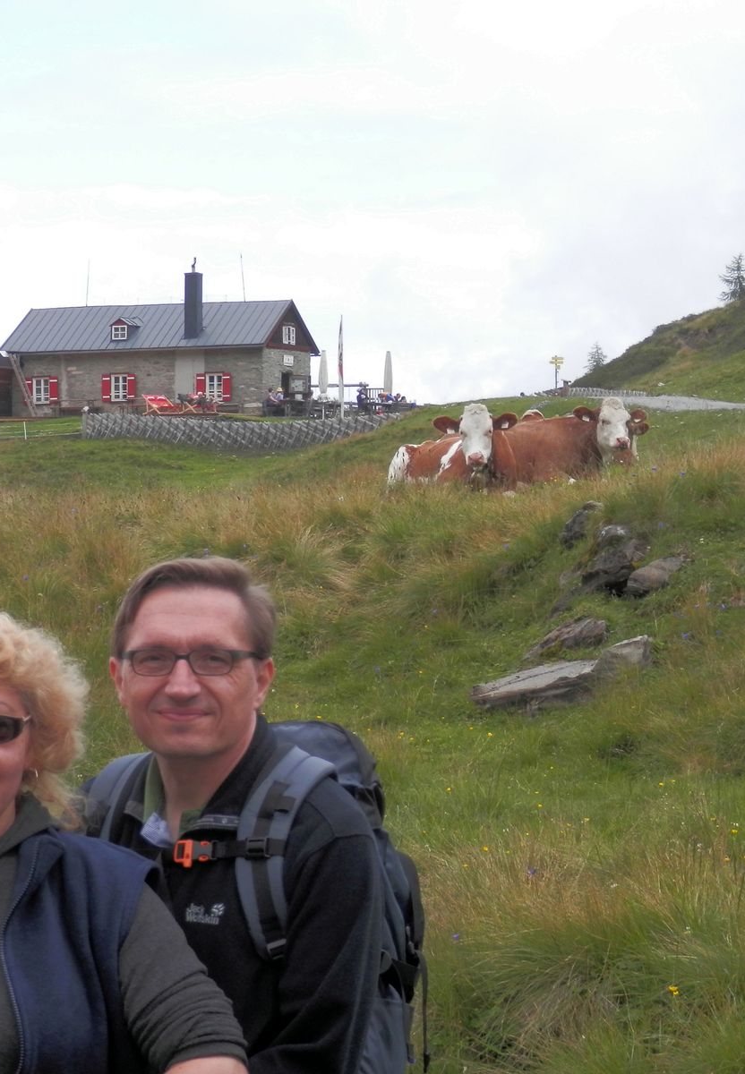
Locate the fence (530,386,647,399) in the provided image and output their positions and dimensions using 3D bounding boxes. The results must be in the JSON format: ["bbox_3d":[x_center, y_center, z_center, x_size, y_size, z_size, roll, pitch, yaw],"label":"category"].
[{"bbox_3d":[14.771,-9.835,205.000,8.200,1.050,3.000,0,0,0],"label":"fence"}]

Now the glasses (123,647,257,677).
[{"bbox_3d":[-0.205,0.140,3.360,0.138,0.043,0.145,0,0,3],"label":"glasses"}]

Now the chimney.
[{"bbox_3d":[-8.091,-10.746,136.500,0.630,3.550,0.630,0,0,18],"label":"chimney"}]

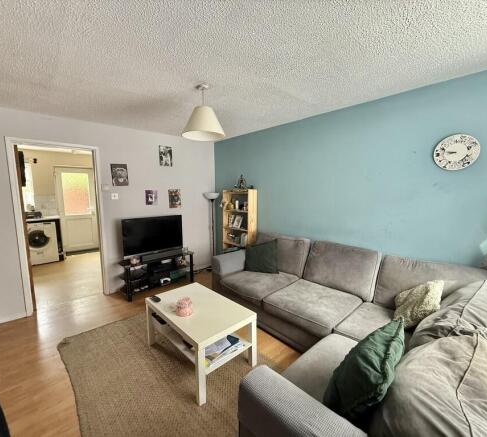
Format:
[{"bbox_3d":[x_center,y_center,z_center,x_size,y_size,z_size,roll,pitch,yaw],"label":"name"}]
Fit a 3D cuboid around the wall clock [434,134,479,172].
[{"bbox_3d":[1.766,-0.551,1.956,0.035,0.297,0.297,-7,9,-42],"label":"wall clock"}]

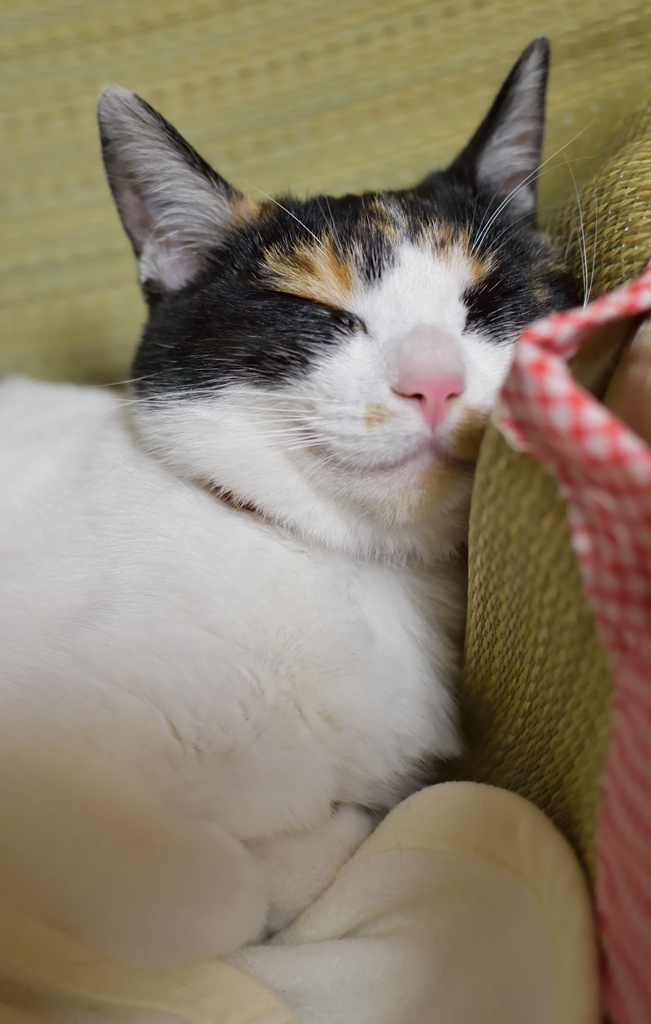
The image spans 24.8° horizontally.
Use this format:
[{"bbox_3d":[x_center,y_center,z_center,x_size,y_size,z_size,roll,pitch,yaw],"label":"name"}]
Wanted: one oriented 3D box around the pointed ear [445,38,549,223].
[{"bbox_3d":[0.052,-0.108,0.415,0.036,0.052,0.024,20,-8,-41],"label":"pointed ear"}]

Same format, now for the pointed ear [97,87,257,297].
[{"bbox_3d":[-0.043,-0.089,0.400,0.040,0.053,0.025,-30,-6,13],"label":"pointed ear"}]

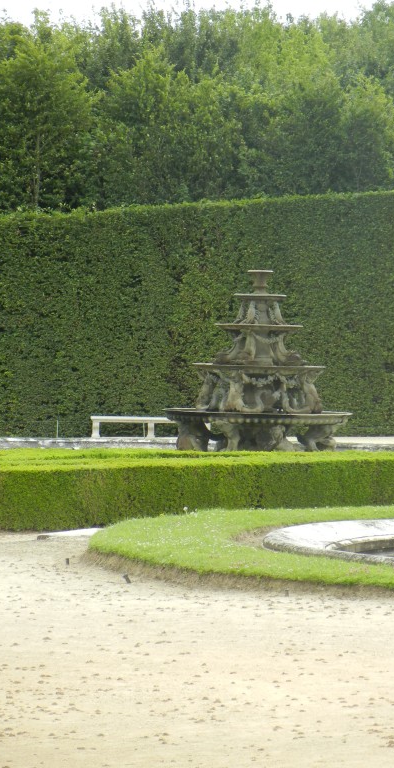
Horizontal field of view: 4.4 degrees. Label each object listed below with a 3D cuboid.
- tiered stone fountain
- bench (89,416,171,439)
[{"bbox_3d":[1.265,-0.349,103.000,3.850,3.920,3.850,1,1,0],"label":"tiered stone fountain"},{"bbox_3d":[-0.999,0.966,111.500,2.630,0.484,0.450,1,1,-5],"label":"bench"}]

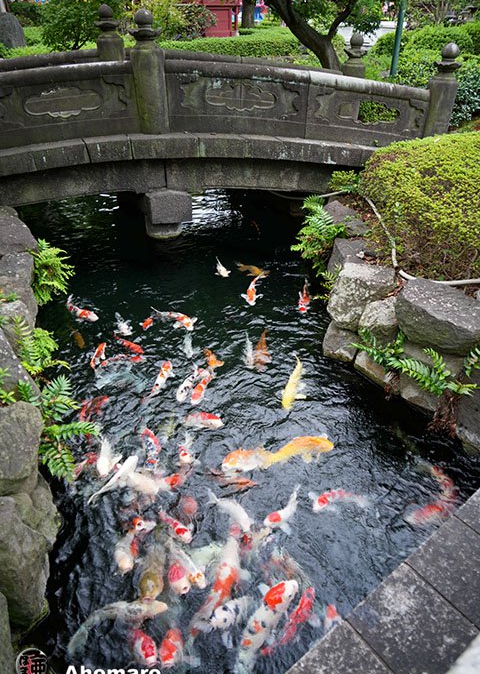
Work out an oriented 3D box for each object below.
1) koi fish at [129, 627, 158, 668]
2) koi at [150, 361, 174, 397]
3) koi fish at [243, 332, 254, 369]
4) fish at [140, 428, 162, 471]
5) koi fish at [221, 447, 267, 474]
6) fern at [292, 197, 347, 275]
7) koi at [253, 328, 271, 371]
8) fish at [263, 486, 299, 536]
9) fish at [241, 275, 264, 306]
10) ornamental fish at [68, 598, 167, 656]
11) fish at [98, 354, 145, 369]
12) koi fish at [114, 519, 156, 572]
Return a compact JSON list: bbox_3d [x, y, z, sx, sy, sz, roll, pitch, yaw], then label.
[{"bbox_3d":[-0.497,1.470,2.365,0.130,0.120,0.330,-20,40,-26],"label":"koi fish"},{"bbox_3d":[-0.630,0.342,3.718,0.130,0.100,0.438,4,32,8],"label":"koi"},{"bbox_3d":[0.071,0.103,3.950,0.125,0.102,0.465,-2,35,-2],"label":"koi fish"},{"bbox_3d":[-0.615,0.802,3.335,0.140,0.110,0.390,-2,35,-3],"label":"fish"},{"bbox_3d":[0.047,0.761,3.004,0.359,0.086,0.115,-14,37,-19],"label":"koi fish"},{"bbox_3d":[0.807,-1.030,4.871,0.420,0.600,0.480,-24,41,-30],"label":"fern"},{"bbox_3d":[0.199,0.120,4.051,0.160,0.130,0.551,2,32,5],"label":"koi"},{"bbox_3d":[0.234,0.955,2.703,0.140,0.090,0.328,24,40,34],"label":"fish"},{"bbox_3d":[0.191,-0.519,5.153,0.200,0.120,0.570,5,35,7],"label":"fish"},{"bbox_3d":[-0.612,1.435,2.379,0.500,0.120,0.170,-12,37,-16],"label":"ornamental fish"},{"bbox_3d":[-0.870,0.205,3.541,0.338,0.100,0.120,-11,35,-15],"label":"fish"},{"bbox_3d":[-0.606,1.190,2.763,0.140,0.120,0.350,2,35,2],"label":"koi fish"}]

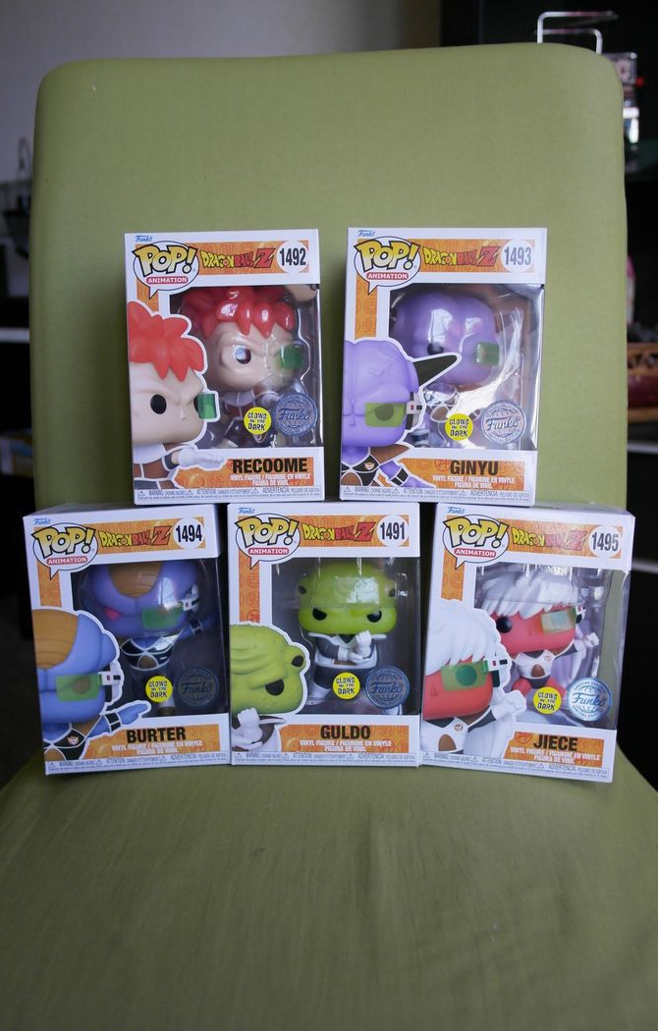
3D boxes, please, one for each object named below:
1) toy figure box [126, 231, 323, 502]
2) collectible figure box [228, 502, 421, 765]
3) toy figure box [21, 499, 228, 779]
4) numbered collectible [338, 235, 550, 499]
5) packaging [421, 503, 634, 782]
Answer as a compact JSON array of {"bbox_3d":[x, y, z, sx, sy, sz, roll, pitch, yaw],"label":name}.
[{"bbox_3d":[-0.061,-0.091,0.557,0.114,0.160,0.089,-1,4,0],"label":"toy figure box"},{"bbox_3d":[-0.001,0.070,0.562,0.114,0.160,0.089,0,4,2],"label":"collectible figure box"},{"bbox_3d":[-0.122,0.073,0.567,0.114,0.160,0.089,-3,5,-1],"label":"toy figure box"},{"bbox_3d":[0.071,-0.090,0.548,0.114,0.160,0.089,2,4,6],"label":"numbered collectible"},{"bbox_3d":[0.122,0.073,0.557,0.114,0.160,0.089,4,5,6],"label":"packaging"}]

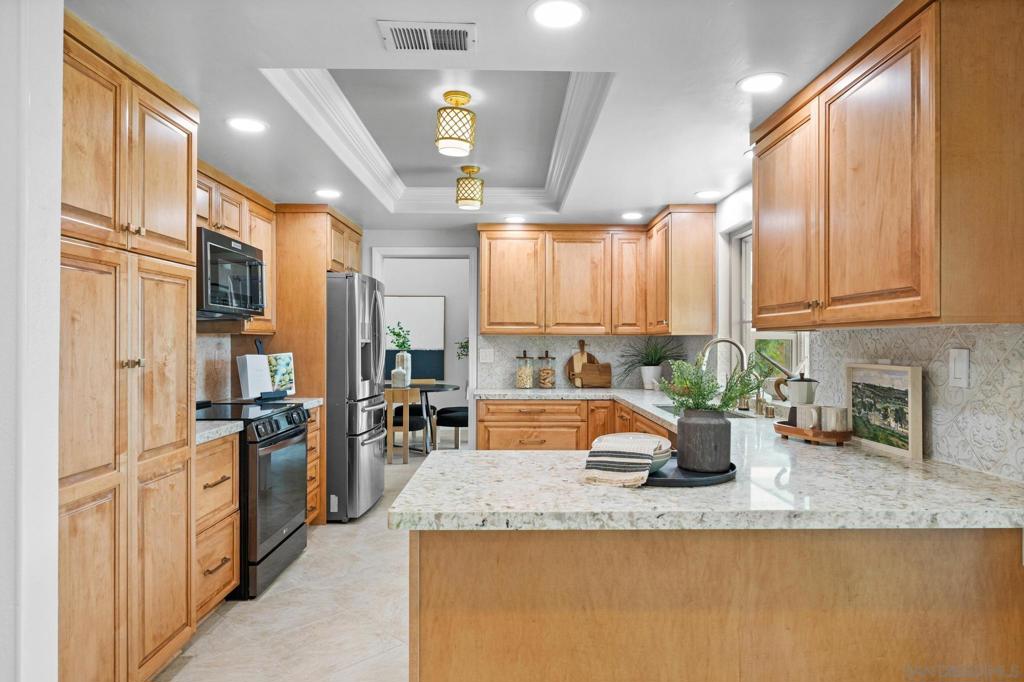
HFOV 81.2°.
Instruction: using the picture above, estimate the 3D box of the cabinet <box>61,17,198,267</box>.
[{"bbox_3d":[-1.646,-0.650,2.091,0.630,0.670,0.890,0,0,0],"label":"cabinet"}]

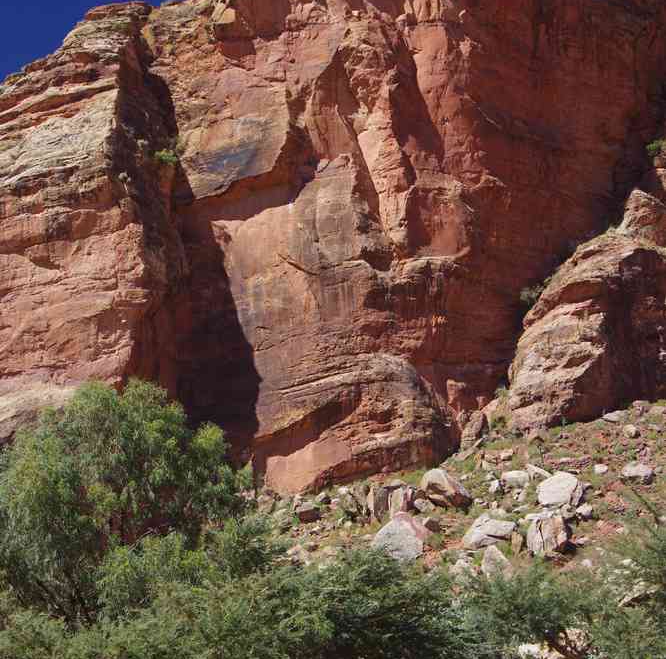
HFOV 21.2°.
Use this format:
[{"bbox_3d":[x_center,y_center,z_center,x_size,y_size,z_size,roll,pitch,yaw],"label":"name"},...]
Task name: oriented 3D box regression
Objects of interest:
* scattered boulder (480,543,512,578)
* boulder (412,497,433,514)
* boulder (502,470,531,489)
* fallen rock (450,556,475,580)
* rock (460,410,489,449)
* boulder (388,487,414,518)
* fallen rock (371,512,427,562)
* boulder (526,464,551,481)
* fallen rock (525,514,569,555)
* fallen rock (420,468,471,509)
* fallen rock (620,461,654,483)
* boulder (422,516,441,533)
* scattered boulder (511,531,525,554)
[{"bbox_3d":[11.550,16.250,125.450,2.280,2.350,1.930,0,-10,0],"label":"scattered boulder"},{"bbox_3d":[6.940,13.640,137.650,1.550,1.360,1.320,0,-10,0],"label":"boulder"},{"bbox_3d":[15.154,12.414,147.462,2.409,1.365,1.862,-1,-11,6],"label":"boulder"},{"bbox_3d":[9.180,16.740,124.880,1.840,1.510,1.570,0,-10,0],"label":"fallen rock"},{"bbox_3d":[12.310,8.700,154.520,2.420,3.190,2.180,0,-10,0],"label":"rock"},{"bbox_3d":[5.375,13.697,141.426,1.848,2.310,1.715,0,-11,2],"label":"boulder"},{"bbox_3d":[4.750,15.070,128.700,4.080,3.707,3.470,0,-10,0],"label":"fallen rock"},{"bbox_3d":[17.205,11.943,148.320,2.021,1.132,1.292,-1,-11,7],"label":"boulder"},{"bbox_3d":[16.457,15.655,135.619,3.244,2.802,2.509,-1,-11,7],"label":"fallen rock"},{"bbox_3d":[8.930,12.510,139.760,4.090,3.050,3.070,0,-10,0],"label":"fallen rock"},{"bbox_3d":[24.860,11.680,145.010,2.770,1.900,2.220,0,-10,0],"label":"fallen rock"},{"bbox_3d":[7.671,15.185,138.295,1.357,1.206,1.189,-1,-11,3],"label":"boulder"},{"bbox_3d":[14.046,16.216,135.203,0.885,1.770,0.821,-1,-11,6],"label":"scattered boulder"}]

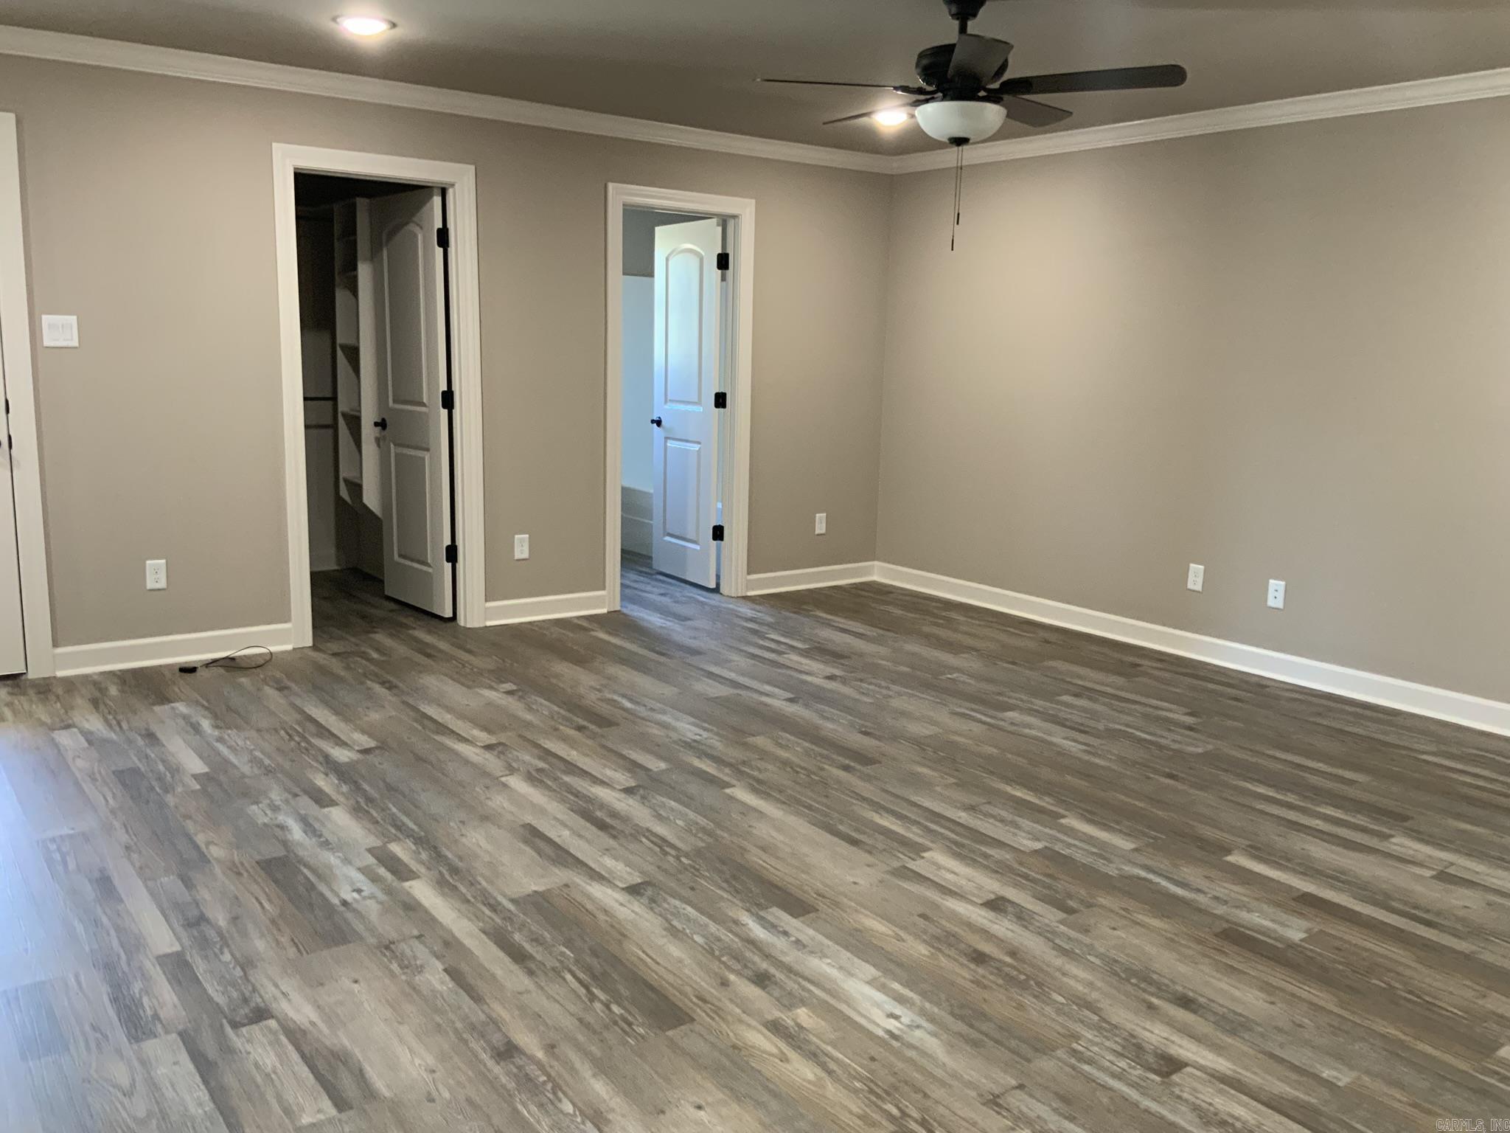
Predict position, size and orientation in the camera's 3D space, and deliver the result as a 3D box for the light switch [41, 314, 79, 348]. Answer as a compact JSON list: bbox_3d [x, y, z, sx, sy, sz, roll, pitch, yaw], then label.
[{"bbox_3d":[-2.668,-0.902,4.862,0.118,0.116,0.010,-6,12,-36],"label":"light switch"}]

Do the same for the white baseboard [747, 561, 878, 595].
[{"bbox_3d":[0.340,0.068,7.316,0.971,0.113,0.020,-6,12,-36],"label":"white baseboard"}]

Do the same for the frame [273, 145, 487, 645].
[{"bbox_3d":[-1.675,-0.730,5.702,0.912,2.133,0.120,-6,12,-36],"label":"frame"}]

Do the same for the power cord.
[{"bbox_3d":[-2.195,0.390,5.265,0.365,0.050,0.195,-6,12,-36],"label":"power cord"}]

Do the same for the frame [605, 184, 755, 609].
[{"bbox_3d":[-0.412,-0.858,6.630,0.897,2.133,0.120,-6,12,-36],"label":"frame"}]

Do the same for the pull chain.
[{"bbox_3d":[0.632,-1.151,3.950,0.024,0.321,0.018,3,10,8],"label":"pull chain"}]

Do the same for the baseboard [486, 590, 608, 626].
[{"bbox_3d":[-1.035,0.207,6.305,0.664,0.113,0.020,-6,12,-36],"label":"baseboard"}]

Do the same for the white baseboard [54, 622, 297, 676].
[{"bbox_3d":[-2.413,0.346,5.293,0.933,0.113,0.020,-6,12,-36],"label":"white baseboard"}]

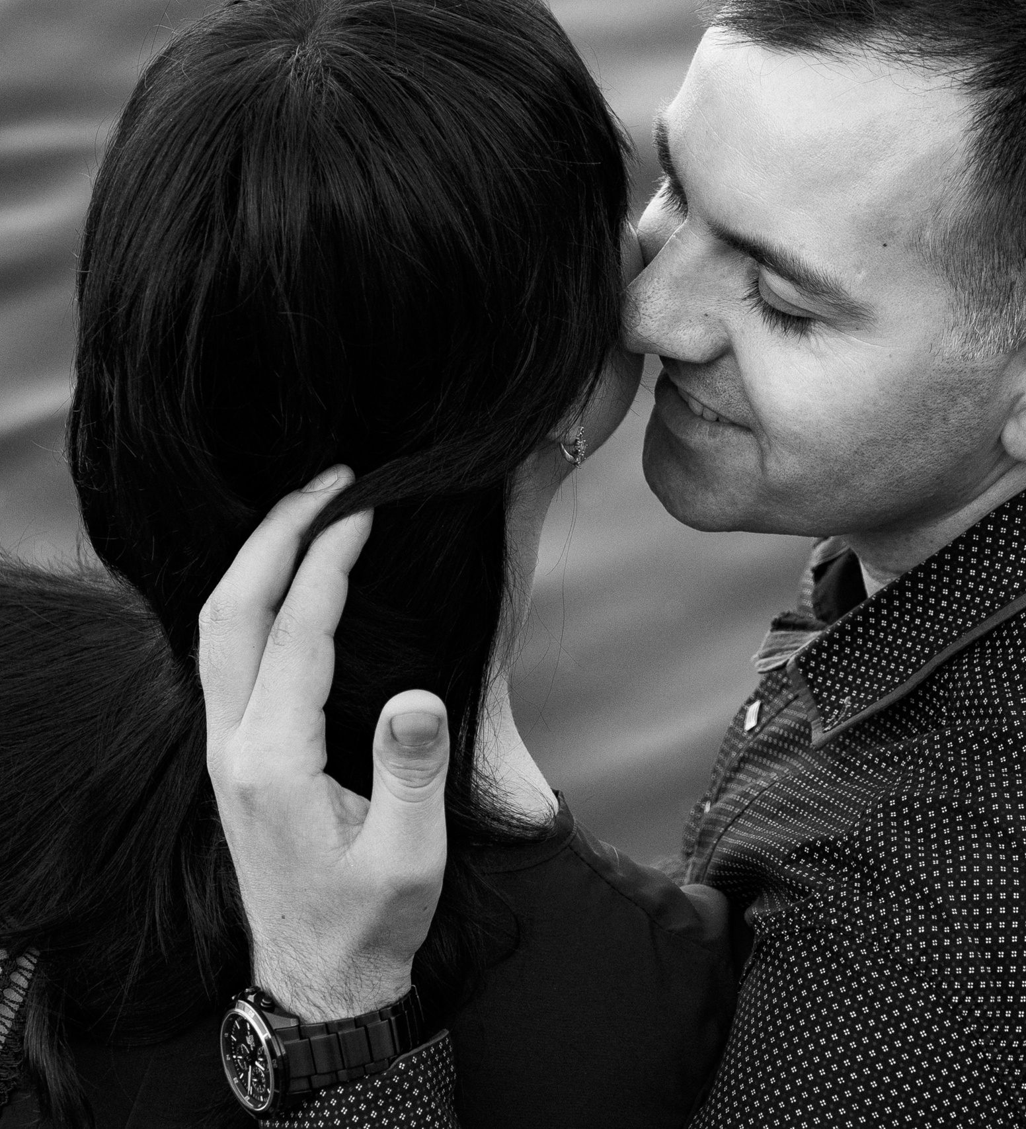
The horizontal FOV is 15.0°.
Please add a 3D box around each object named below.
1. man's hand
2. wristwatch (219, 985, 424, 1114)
[{"bbox_3d":[-0.064,0.061,1.340,0.077,0.187,0.100,-3,9,-19],"label":"man's hand"},{"bbox_3d":[-0.065,0.164,1.330,0.058,0.045,0.065,-14,15,-24],"label":"wristwatch"}]

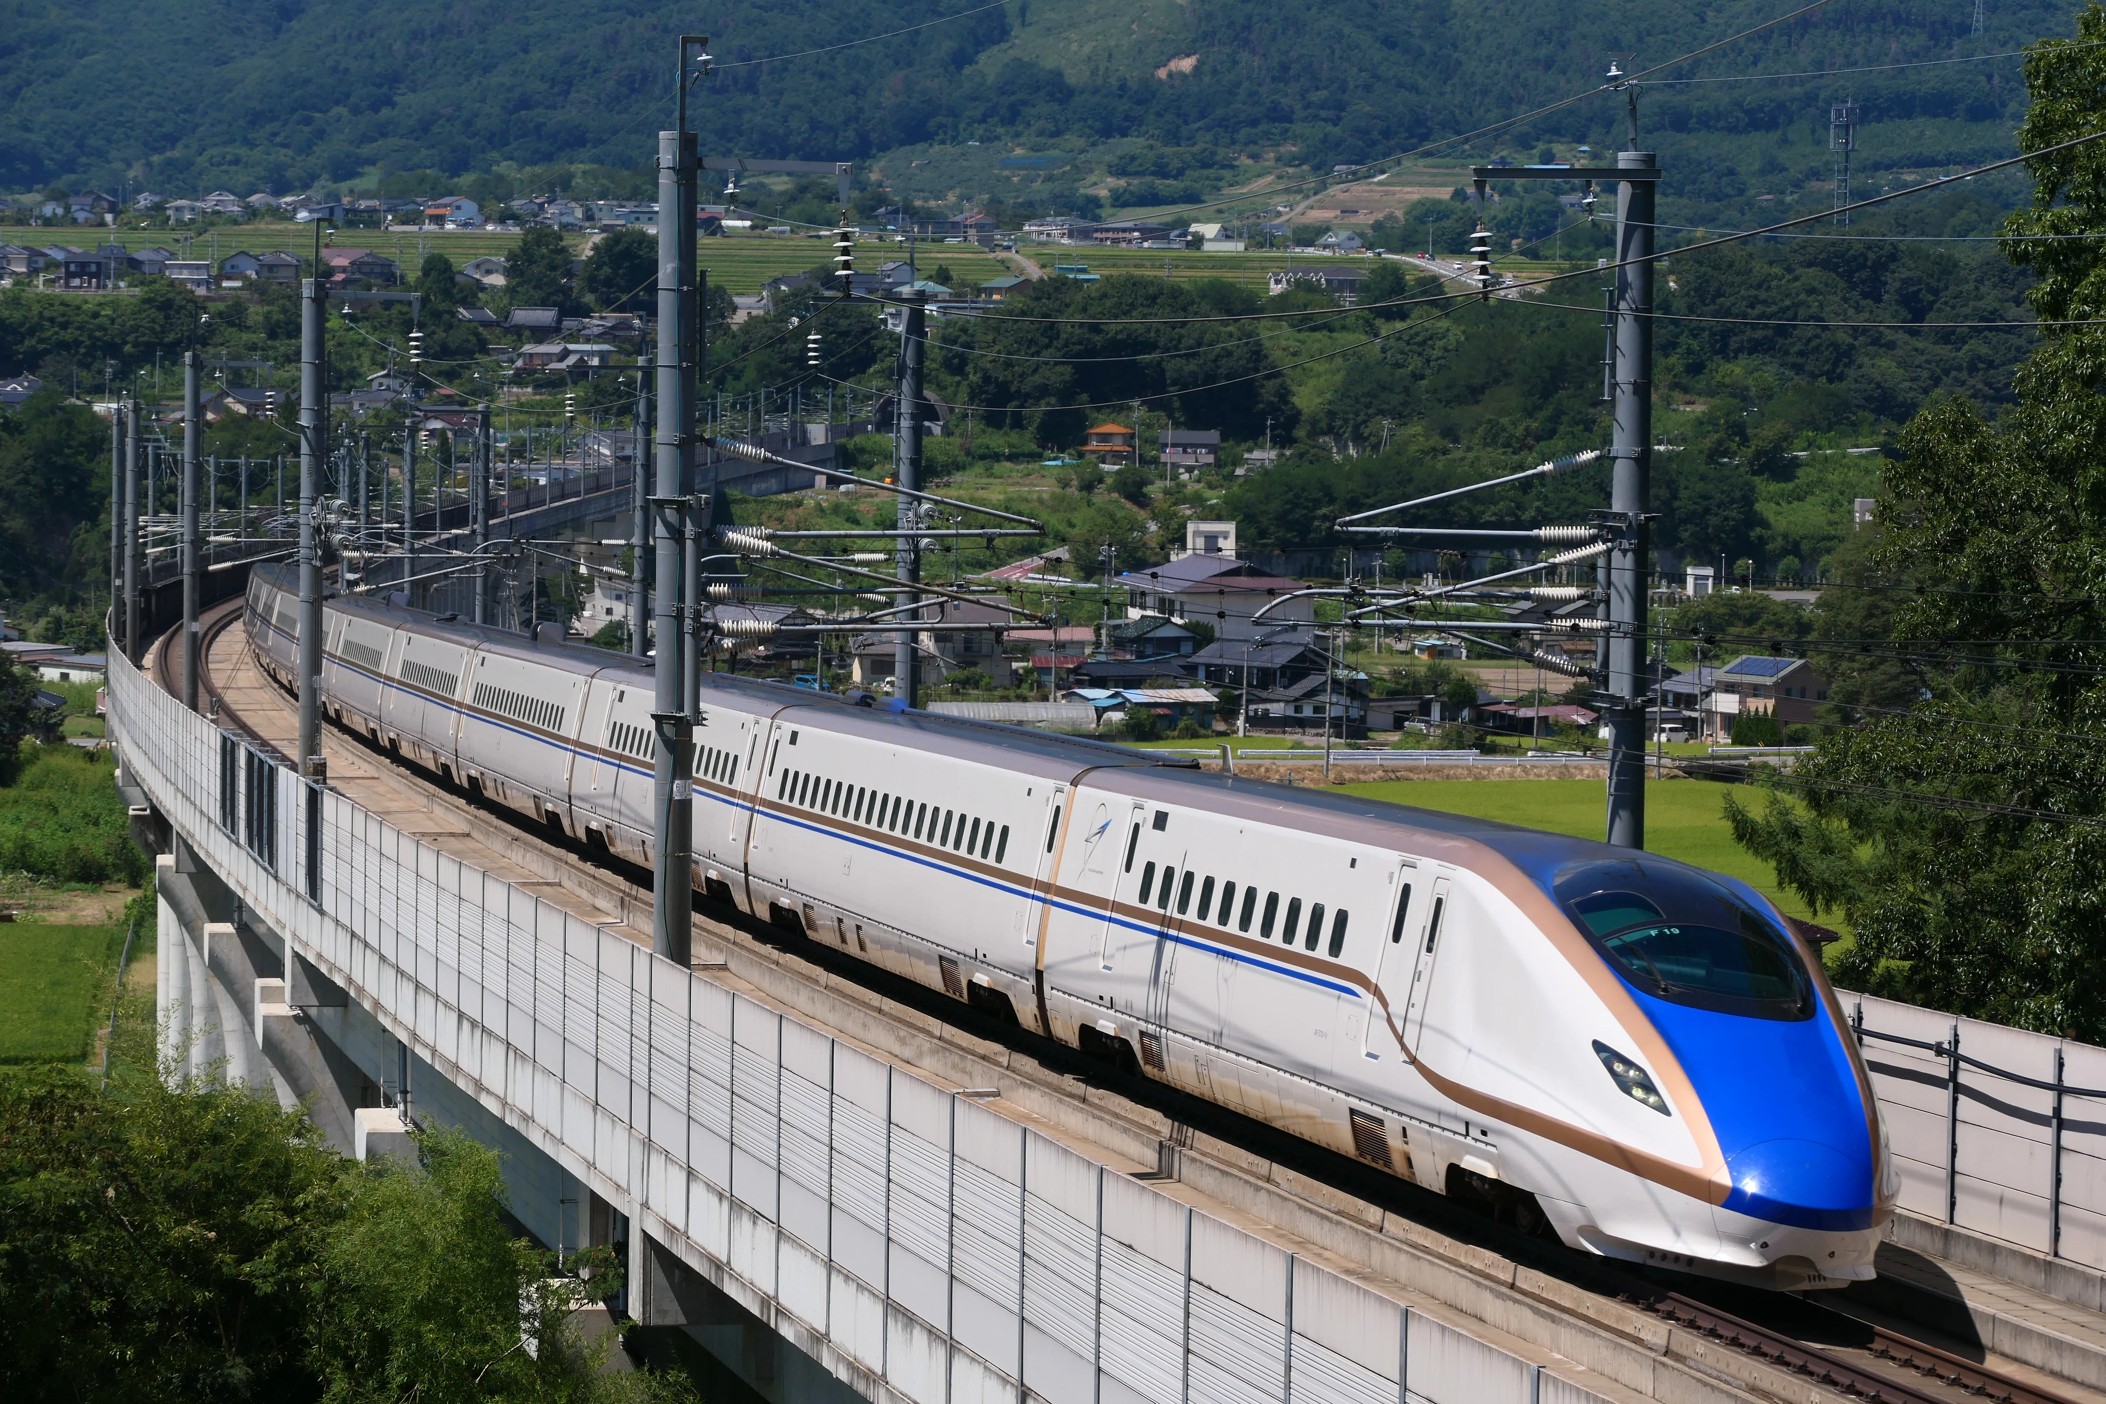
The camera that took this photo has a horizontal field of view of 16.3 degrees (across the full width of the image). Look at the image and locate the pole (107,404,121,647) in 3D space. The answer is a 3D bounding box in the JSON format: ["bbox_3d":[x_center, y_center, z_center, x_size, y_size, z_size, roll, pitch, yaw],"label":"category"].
[{"bbox_3d":[-32.447,-5.234,255.258,0.350,10.047,0.350,0,3,-8],"label":"pole"}]

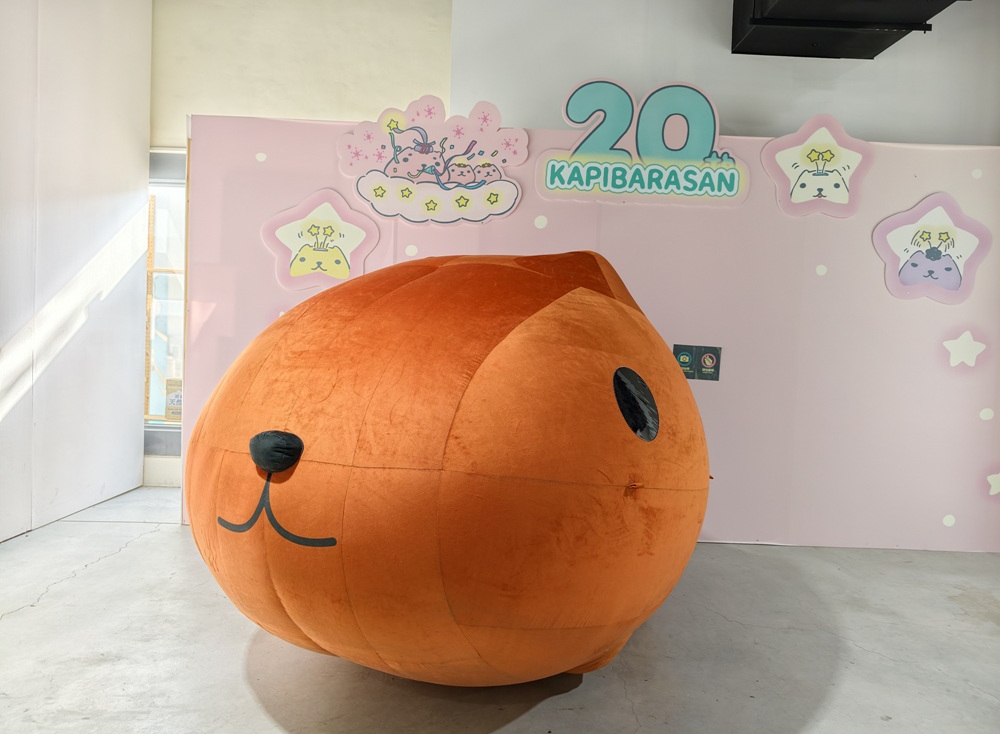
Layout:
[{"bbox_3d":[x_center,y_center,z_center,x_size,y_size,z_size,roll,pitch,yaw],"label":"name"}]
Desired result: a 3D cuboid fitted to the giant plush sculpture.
[{"bbox_3d":[-0.133,0.313,2.933,2.032,1.715,2.222,3,2,31],"label":"giant plush sculpture"}]

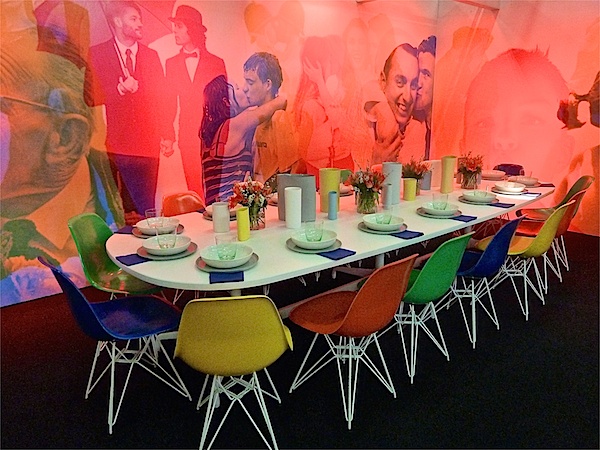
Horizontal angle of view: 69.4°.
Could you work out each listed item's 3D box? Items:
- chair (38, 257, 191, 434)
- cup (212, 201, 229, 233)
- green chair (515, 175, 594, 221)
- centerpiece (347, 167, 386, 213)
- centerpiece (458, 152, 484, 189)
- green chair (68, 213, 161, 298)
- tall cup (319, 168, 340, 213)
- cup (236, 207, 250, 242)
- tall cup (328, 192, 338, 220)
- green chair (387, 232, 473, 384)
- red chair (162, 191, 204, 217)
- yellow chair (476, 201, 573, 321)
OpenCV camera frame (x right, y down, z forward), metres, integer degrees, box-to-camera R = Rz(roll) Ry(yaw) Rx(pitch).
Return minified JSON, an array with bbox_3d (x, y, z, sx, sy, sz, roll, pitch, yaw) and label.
[{"bbox_3d":[-0.862,0.504,2.113,0.549,0.812,0.467,-14,20,-40],"label":"chair"},{"bbox_3d":[-0.465,-0.044,2.567,0.096,0.163,0.096,-1,15,0],"label":"cup"},{"bbox_3d":[2.302,-0.050,3.997,0.553,0.815,0.467,5,16,20],"label":"green chair"},{"bbox_3d":[0.468,-0.233,3.002,0.252,0.283,0.252,-1,15,0],"label":"centerpiece"},{"bbox_3d":[1.478,-0.472,3.744,0.207,0.305,0.197,-1,15,0],"label":"centerpiece"},{"bbox_3d":[-1.037,0.340,2.662,0.553,0.815,0.467,1,15,5],"label":"green chair"},{"bbox_3d":[0.211,-0.245,3.052,0.145,0.288,0.145,-1,15,0],"label":"tall cup"},{"bbox_3d":[-0.302,-0.004,2.326,0.066,0.172,0.066,-1,15,0],"label":"cup"},{"bbox_3d":[0.213,-0.124,2.810,0.056,0.178,0.056,-1,15,0],"label":"tall cup"},{"bbox_3d":[0.626,0.397,2.451,0.467,0.812,0.549,-12,19,-38],"label":"green chair"},{"bbox_3d":[-0.725,0.206,3.232,0.549,0.812,0.467,13,20,42],"label":"red chair"},{"bbox_3d":[1.555,0.198,3.102,0.467,0.815,0.553,-15,21,-42],"label":"yellow chair"}]

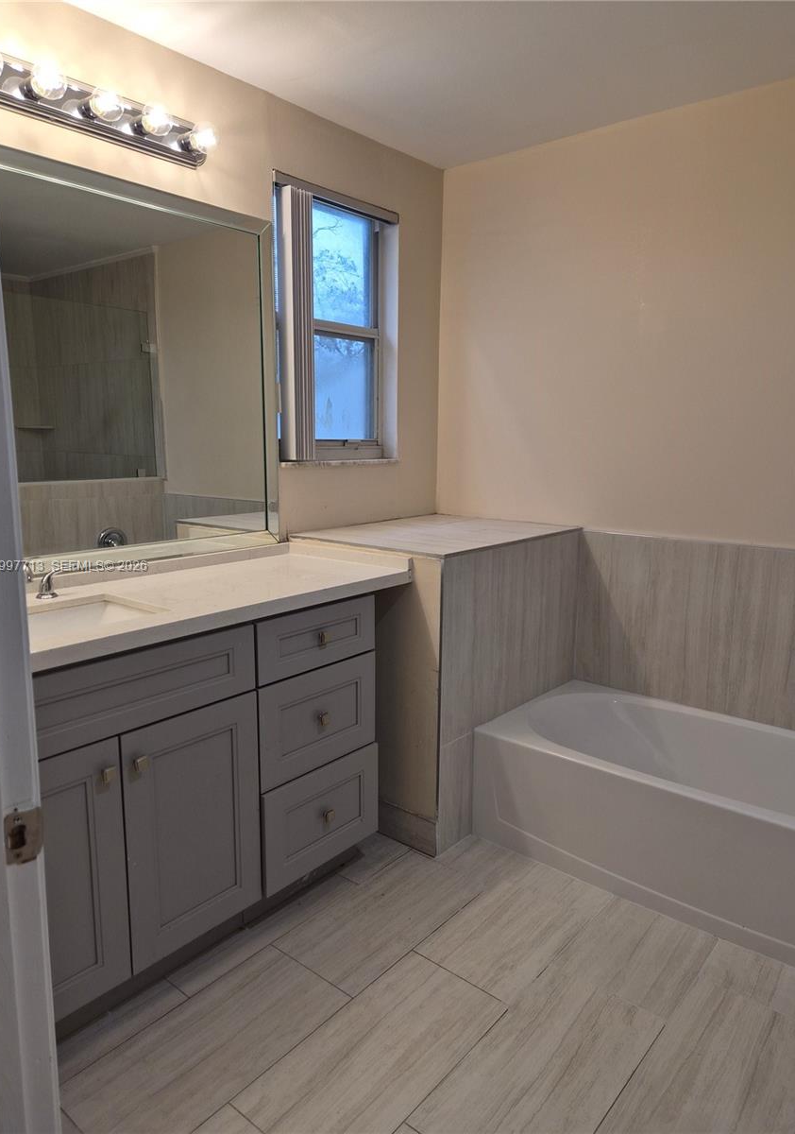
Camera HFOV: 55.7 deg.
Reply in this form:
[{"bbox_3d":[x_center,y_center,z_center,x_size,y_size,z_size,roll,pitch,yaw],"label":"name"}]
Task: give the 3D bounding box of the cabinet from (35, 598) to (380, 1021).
[{"bbox_3d":[-0.696,0.546,2.022,0.638,0.881,1.232,9,13,39],"label":"cabinet"}]

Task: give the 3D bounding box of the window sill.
[{"bbox_3d":[-0.236,-0.412,2.994,0.107,0.022,0.671,9,13,39],"label":"window sill"}]

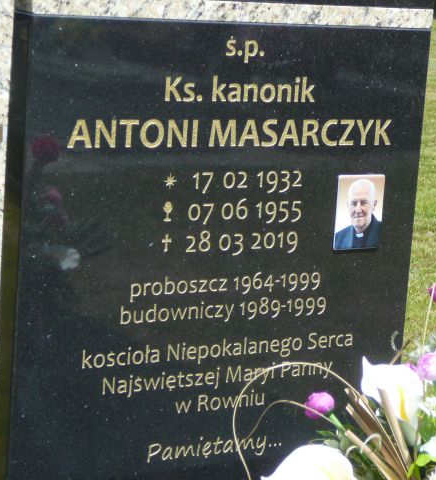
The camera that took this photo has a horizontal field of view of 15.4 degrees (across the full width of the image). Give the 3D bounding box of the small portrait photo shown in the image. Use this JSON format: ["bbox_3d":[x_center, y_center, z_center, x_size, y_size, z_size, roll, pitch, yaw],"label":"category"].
[{"bbox_3d":[0.221,-0.045,2.543,0.090,0.120,0.009,-3,13,-31],"label":"small portrait photo"}]

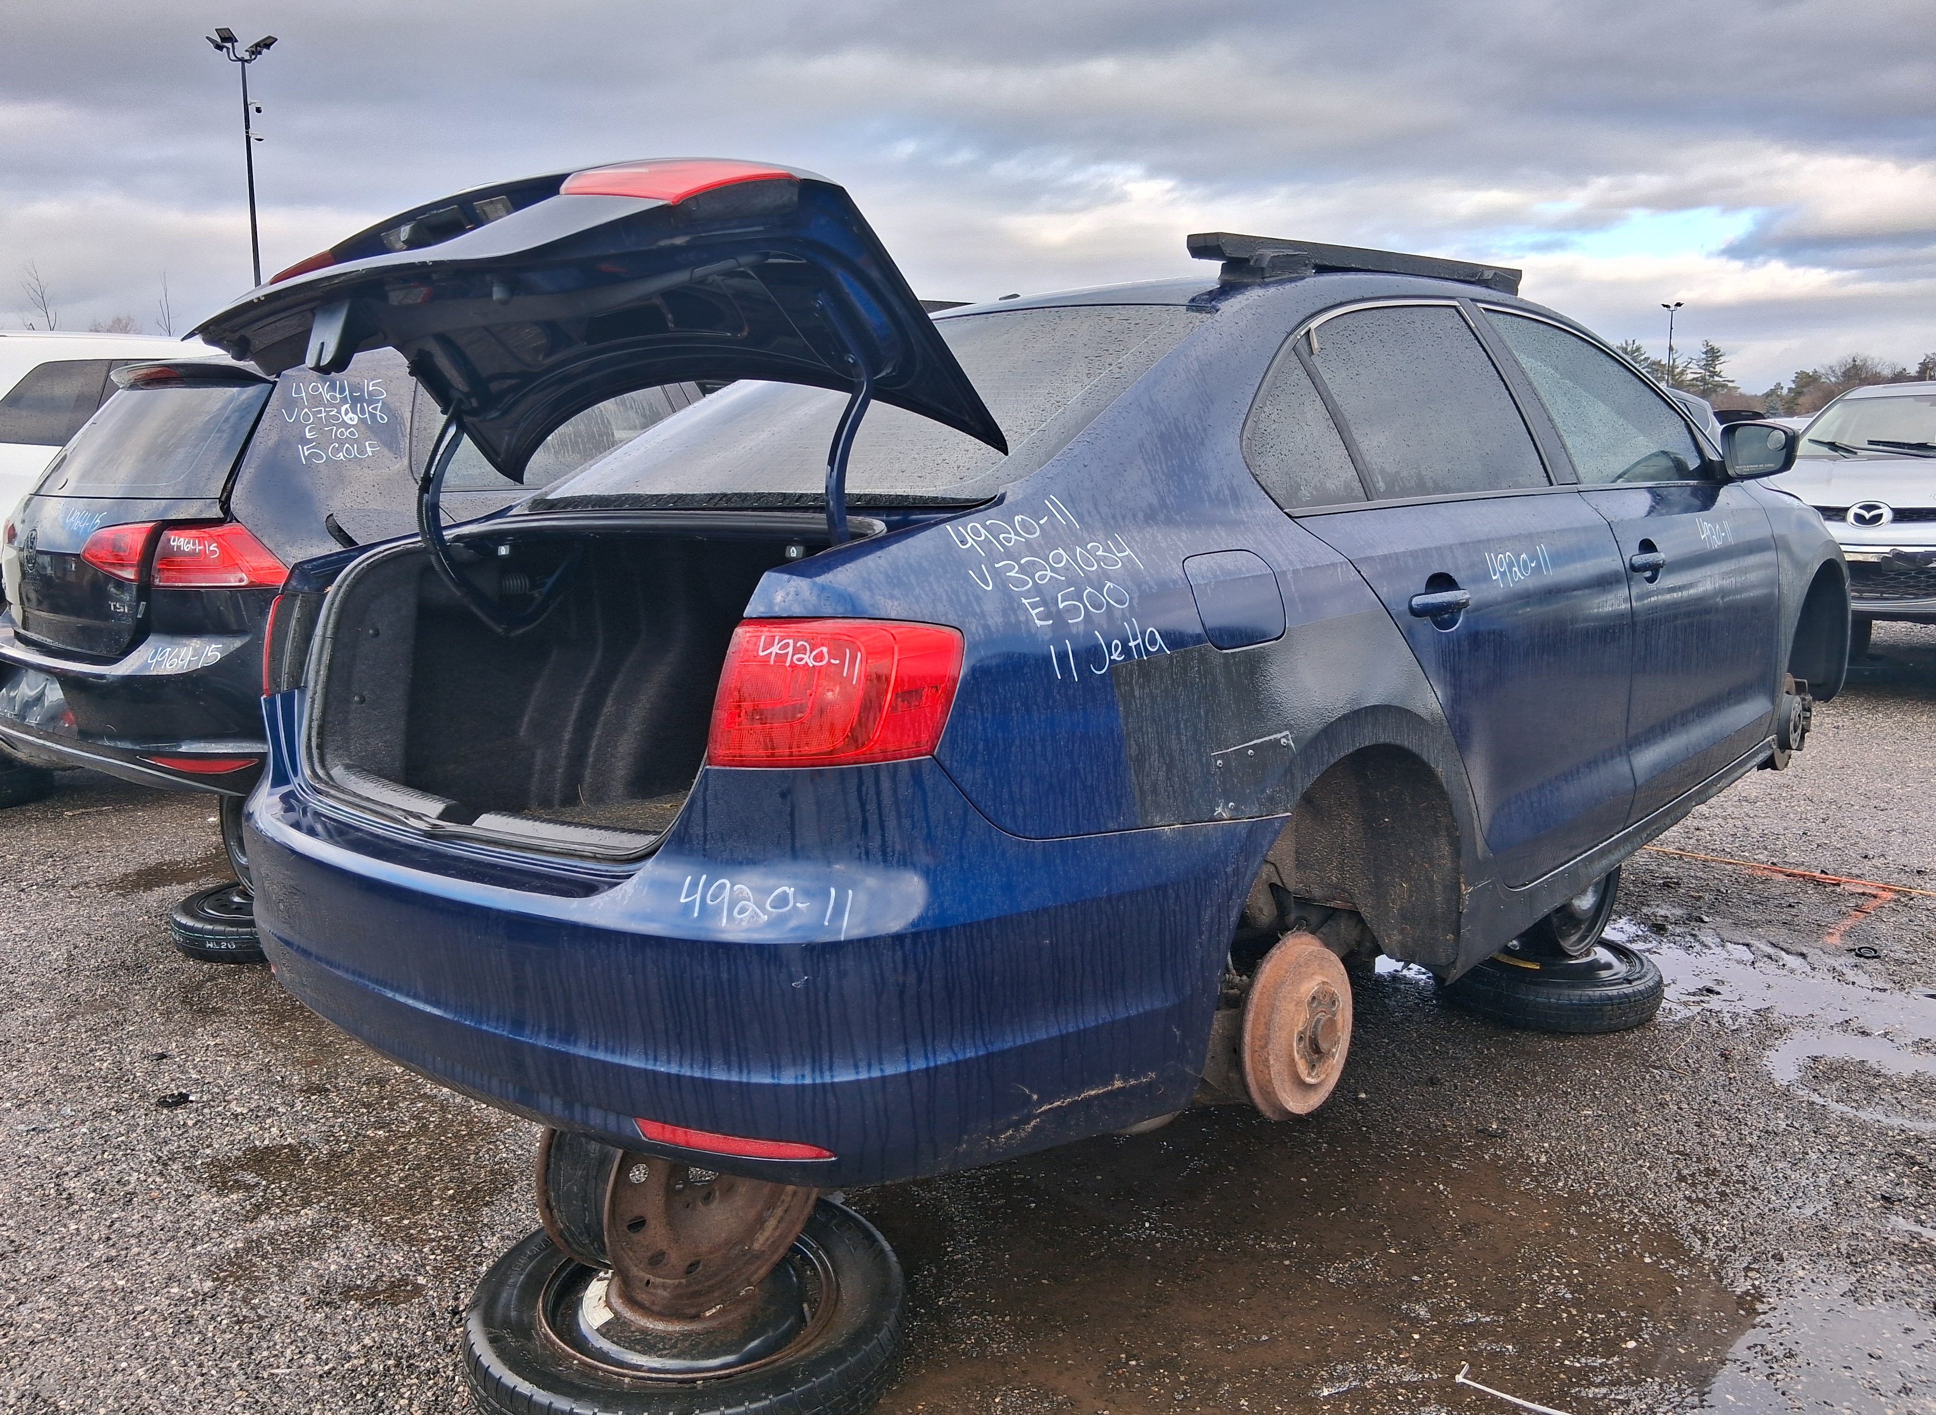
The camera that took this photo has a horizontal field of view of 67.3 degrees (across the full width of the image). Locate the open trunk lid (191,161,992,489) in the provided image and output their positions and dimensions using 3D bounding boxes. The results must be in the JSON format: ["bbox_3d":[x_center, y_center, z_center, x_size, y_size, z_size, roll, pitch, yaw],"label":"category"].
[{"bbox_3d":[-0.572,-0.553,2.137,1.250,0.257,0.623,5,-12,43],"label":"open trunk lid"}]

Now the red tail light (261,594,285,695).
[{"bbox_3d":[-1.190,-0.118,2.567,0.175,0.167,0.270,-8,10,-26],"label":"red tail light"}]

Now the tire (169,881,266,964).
[{"bbox_3d":[-2.090,0.632,4.390,0.575,0.130,0.575,7,11,42],"label":"tire"}]

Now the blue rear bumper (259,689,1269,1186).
[{"bbox_3d":[-0.496,0.246,2.301,1.770,0.560,0.860,5,13,43],"label":"blue rear bumper"}]

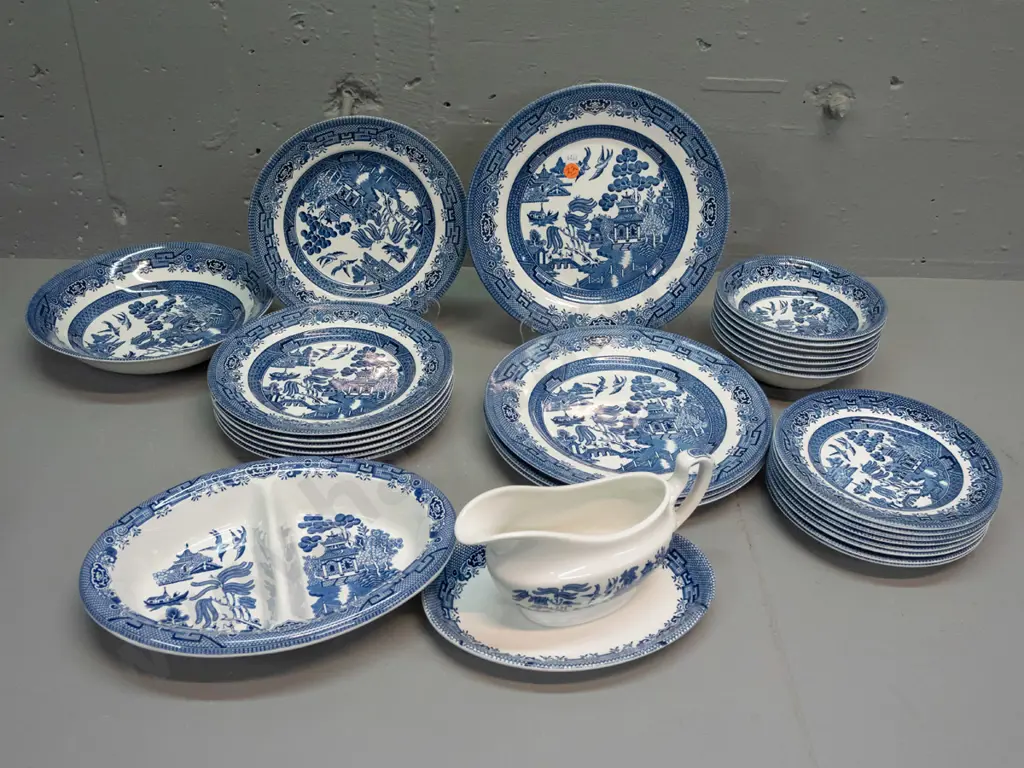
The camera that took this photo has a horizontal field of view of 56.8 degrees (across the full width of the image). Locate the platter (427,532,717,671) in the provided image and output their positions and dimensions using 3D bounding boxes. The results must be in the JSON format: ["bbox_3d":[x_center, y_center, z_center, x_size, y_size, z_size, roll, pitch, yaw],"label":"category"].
[{"bbox_3d":[0.041,0.149,0.674,0.209,0.022,0.148,-5,36,-10],"label":"platter"}]

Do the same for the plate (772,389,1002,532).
[{"bbox_3d":[0.295,0.062,0.755,0.172,0.019,0.172,1,36,-1],"label":"plate"}]

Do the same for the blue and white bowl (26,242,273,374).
[{"bbox_3d":[-0.344,-0.064,0.926,0.227,0.051,0.227,1,36,-1],"label":"blue and white bowl"}]

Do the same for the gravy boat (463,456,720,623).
[{"bbox_3d":[0.051,0.108,0.654,0.188,0.098,0.075,-10,37,-16],"label":"gravy boat"}]

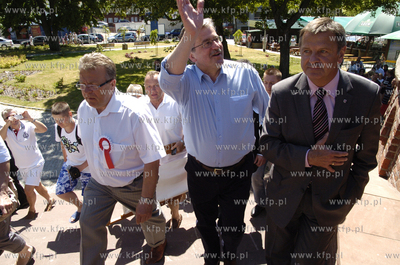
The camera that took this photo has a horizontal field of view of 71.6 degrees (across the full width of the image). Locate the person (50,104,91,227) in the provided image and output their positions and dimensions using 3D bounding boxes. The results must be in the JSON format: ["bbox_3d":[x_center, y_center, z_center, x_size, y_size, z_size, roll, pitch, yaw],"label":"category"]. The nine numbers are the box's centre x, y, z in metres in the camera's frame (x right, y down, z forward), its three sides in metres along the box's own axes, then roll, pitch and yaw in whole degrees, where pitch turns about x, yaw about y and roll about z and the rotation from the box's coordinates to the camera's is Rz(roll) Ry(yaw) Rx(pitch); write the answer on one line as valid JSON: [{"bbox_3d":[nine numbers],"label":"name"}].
[{"bbox_3d":[-1.435,0.379,3.120,0.480,1.490,0.550,2,18,5],"label":"person"}]

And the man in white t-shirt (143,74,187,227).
[{"bbox_3d":[-0.393,0.234,2.757,0.560,1.710,0.480,1,18,4],"label":"man in white t-shirt"}]

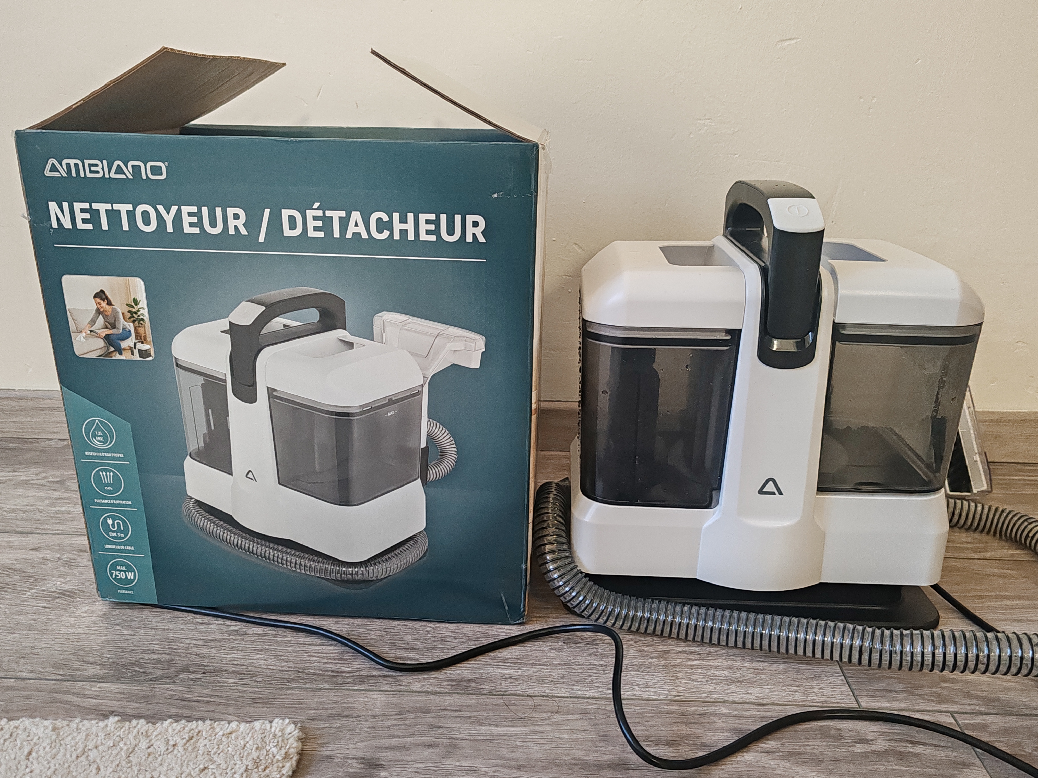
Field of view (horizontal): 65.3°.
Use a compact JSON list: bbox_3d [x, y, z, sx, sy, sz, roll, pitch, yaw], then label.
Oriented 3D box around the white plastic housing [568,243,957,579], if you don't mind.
[{"bbox_3d":[0.208,0.011,0.728,0.319,0.273,0.188,1,20,2],"label":"white plastic housing"}]

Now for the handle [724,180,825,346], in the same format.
[{"bbox_3d":[0.209,-0.119,0.686,0.039,0.117,0.175,1,20,2],"label":"handle"}]

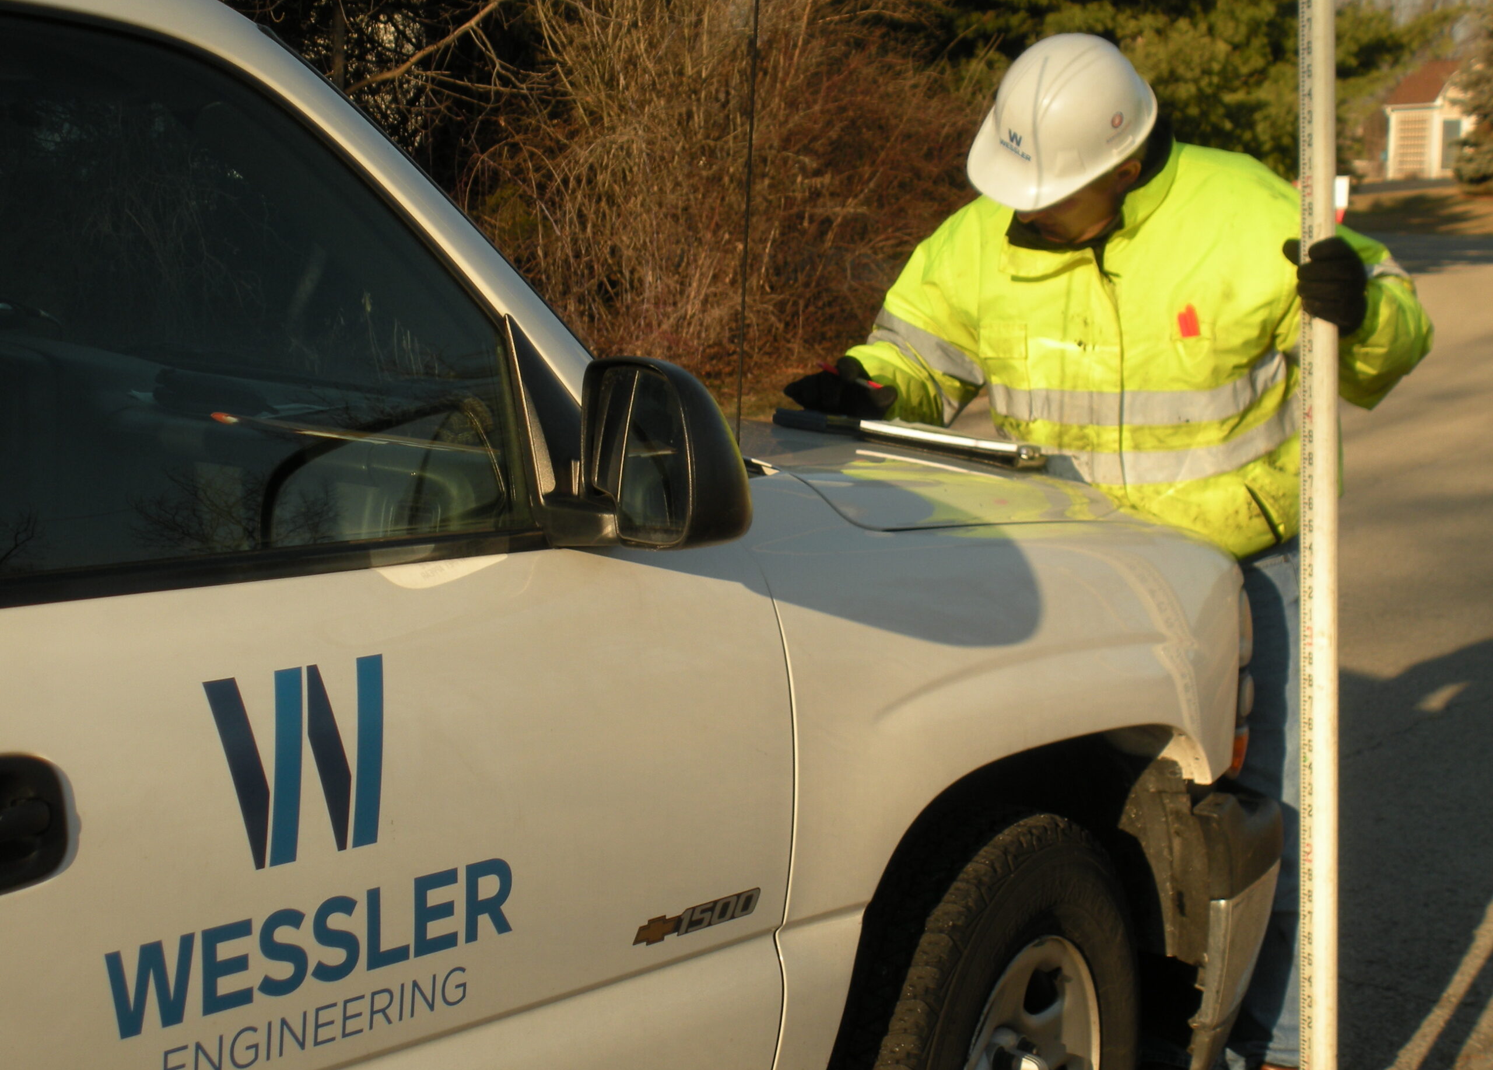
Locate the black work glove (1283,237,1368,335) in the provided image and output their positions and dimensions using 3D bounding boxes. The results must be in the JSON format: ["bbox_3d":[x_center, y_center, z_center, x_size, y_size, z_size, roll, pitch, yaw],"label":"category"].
[{"bbox_3d":[0.786,-0.337,3.620,0.105,0.130,0.120,7,11,37],"label":"black work glove"}]

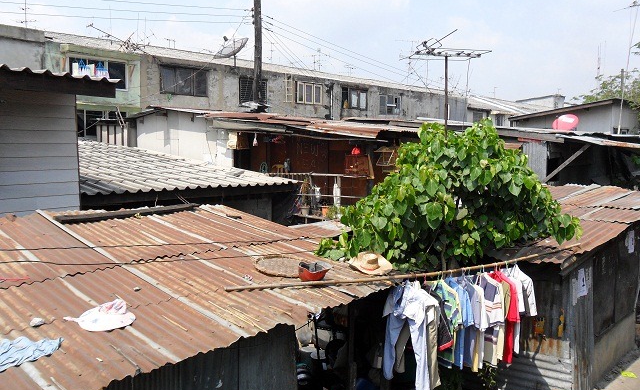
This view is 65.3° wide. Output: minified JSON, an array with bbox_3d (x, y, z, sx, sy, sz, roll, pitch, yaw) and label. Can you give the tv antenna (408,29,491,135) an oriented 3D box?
[{"bbox_3d":[2.299,-2.001,9.000,1.400,2.000,1.100,-2,5,-20],"label":"tv antenna"}]

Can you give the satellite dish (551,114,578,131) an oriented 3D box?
[{"bbox_3d":[6.505,-1.877,13.200,0.550,0.660,0.750,-3,5,-37],"label":"satellite dish"}]

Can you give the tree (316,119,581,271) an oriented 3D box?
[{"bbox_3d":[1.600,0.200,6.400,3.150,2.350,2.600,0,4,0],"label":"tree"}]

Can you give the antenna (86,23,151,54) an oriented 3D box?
[{"bbox_3d":[-8.073,-6.270,20.000,2.400,1.250,1.100,-2,5,-20],"label":"antenna"}]

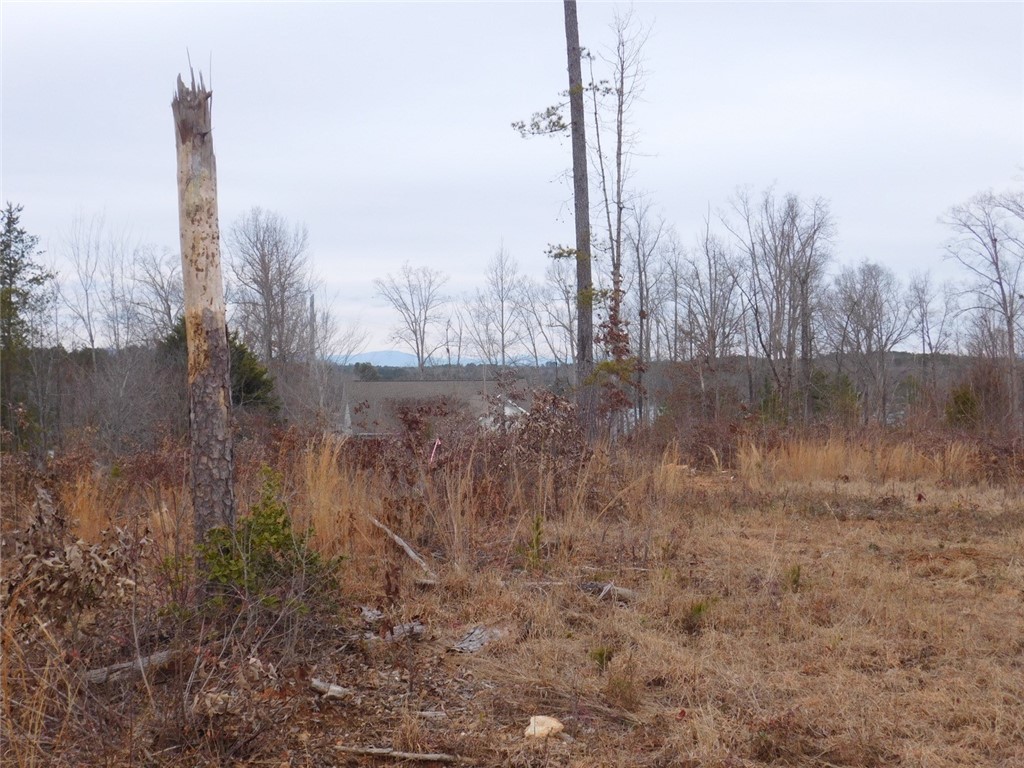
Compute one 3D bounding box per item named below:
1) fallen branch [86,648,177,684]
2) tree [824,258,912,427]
[{"bbox_3d":[-1.939,1.444,6.052,0.448,0.075,0.080,-11,7,-34],"label":"fallen branch"},{"bbox_3d":[14.461,-1.683,48.000,3.407,6.653,3.237,0,1,0],"label":"tree"}]

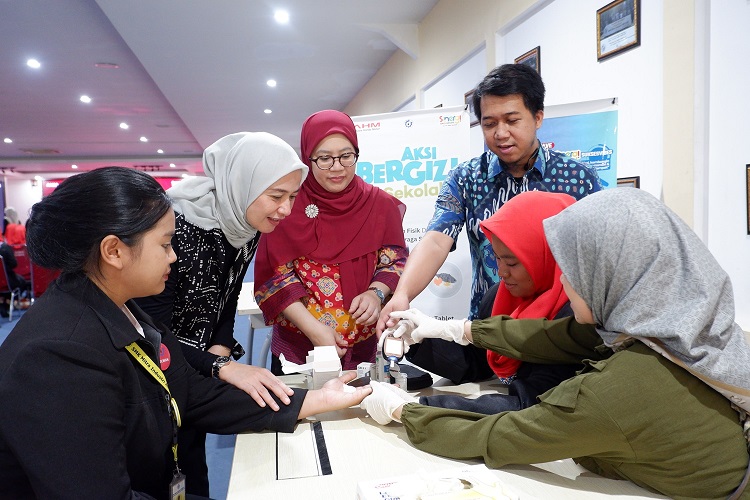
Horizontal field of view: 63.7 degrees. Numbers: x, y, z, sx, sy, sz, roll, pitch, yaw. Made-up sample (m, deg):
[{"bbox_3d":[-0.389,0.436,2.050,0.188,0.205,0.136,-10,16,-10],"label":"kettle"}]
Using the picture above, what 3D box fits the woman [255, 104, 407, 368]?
[{"bbox_3d":[-0.138,0.325,1.920,0.500,1.510,0.420,-2,4,-10],"label":"woman"}]

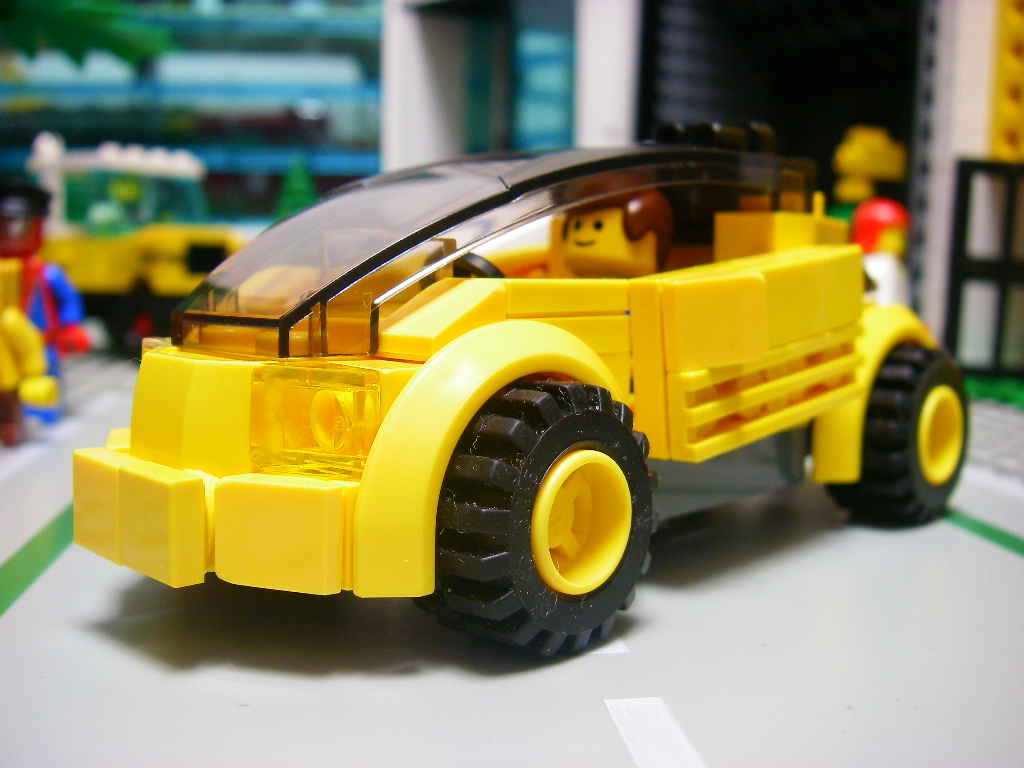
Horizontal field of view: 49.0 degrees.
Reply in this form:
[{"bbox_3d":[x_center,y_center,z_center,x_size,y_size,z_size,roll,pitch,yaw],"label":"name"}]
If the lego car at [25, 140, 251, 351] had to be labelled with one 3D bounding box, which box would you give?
[{"bbox_3d":[-0.120,-0.046,0.371,0.074,0.065,0.044,0,7,-12],"label":"lego car"}]

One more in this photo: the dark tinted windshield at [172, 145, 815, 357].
[{"bbox_3d":[-0.001,-0.015,0.115,0.032,0.020,0.066,7,9,44],"label":"dark tinted windshield"}]

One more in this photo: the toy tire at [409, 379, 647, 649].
[{"bbox_3d":[0.001,0.010,0.090,0.012,0.021,0.021,7,9,44],"label":"toy tire"}]

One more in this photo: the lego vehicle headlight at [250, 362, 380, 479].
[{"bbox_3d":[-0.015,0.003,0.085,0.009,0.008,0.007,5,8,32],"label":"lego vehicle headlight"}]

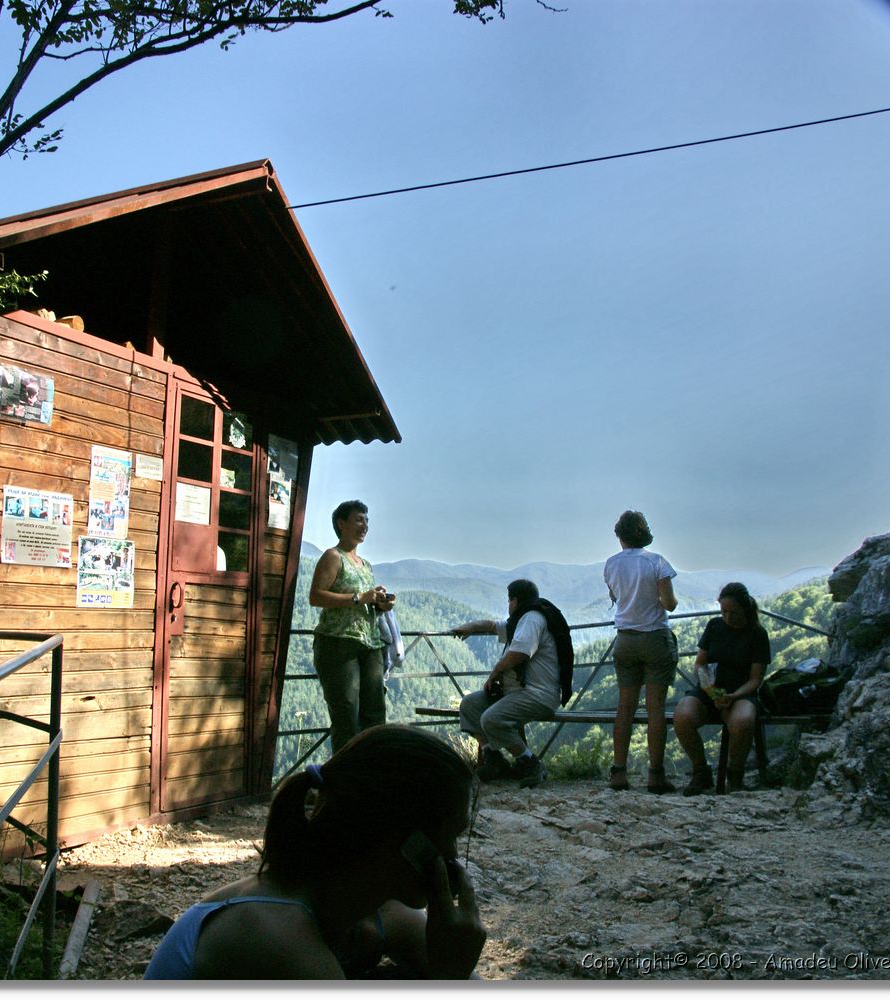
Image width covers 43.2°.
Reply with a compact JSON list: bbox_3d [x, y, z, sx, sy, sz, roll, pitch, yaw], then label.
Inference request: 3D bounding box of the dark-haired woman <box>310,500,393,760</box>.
[{"bbox_3d":[-0.491,0.820,6.205,0.420,1.654,0.470,-6,-9,39],"label":"dark-haired woman"}]

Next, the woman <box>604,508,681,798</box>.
[{"bbox_3d":[1.162,0.881,6.755,0.470,1.647,0.380,-2,-8,16],"label":"woman"}]

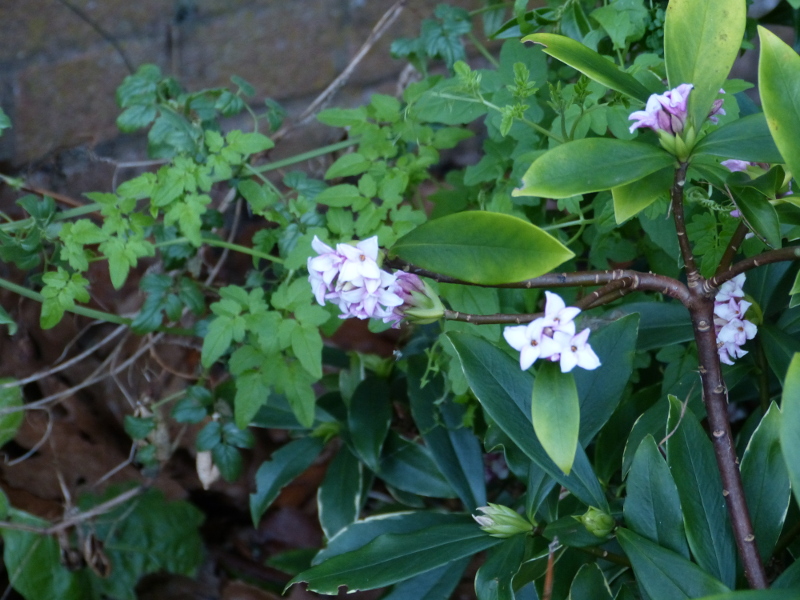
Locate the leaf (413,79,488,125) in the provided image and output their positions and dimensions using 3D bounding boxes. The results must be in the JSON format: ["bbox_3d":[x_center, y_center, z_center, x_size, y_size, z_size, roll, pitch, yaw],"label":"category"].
[{"bbox_3d":[0.024,-0.092,1.400,0.036,0.008,0.021,5,63,6],"label":"leaf"}]

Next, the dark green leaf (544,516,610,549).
[{"bbox_3d":[0.072,0.093,1.212,0.039,0.009,0.016,1,26,-40],"label":"dark green leaf"}]

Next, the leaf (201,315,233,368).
[{"bbox_3d":[-0.076,0.017,1.248,0.010,0.006,0.027,18,54,16],"label":"leaf"}]

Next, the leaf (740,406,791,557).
[{"bbox_3d":[0.146,0.074,1.200,0.021,0.068,0.012,1,12,-6],"label":"leaf"}]

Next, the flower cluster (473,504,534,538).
[{"bbox_3d":[0.041,0.087,1.185,0.027,0.012,0.012,13,-18,-21],"label":"flower cluster"}]

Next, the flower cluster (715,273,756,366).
[{"bbox_3d":[0.133,0.008,1.200,0.019,0.032,0.021,7,27,13],"label":"flower cluster"}]

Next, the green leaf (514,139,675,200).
[{"bbox_3d":[0.069,-0.046,1.070,0.060,0.011,0.022,-14,53,-12],"label":"green leaf"}]

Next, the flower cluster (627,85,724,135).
[{"bbox_3d":[0.100,-0.069,1.085,0.034,0.018,0.025,10,33,15],"label":"flower cluster"}]

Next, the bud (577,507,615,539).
[{"bbox_3d":[0.078,0.089,1.200,0.013,0.015,0.013,-7,55,42],"label":"bud"}]

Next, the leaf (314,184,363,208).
[{"bbox_3d":[-0.026,-0.044,1.262,0.020,0.006,0.010,-9,46,-14],"label":"leaf"}]

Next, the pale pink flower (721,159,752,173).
[{"bbox_3d":[0.137,-0.055,1.220,0.013,0.008,0.012,14,29,26],"label":"pale pink flower"}]

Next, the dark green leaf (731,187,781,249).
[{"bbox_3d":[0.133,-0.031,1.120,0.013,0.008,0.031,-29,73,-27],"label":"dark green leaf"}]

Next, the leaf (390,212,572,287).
[{"bbox_3d":[0.030,-0.019,1.090,0.066,0.011,0.027,1,69,3],"label":"leaf"}]

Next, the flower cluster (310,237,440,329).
[{"bbox_3d":[-0.010,-0.007,1.150,0.046,0.030,0.033,9,28,18],"label":"flower cluster"}]

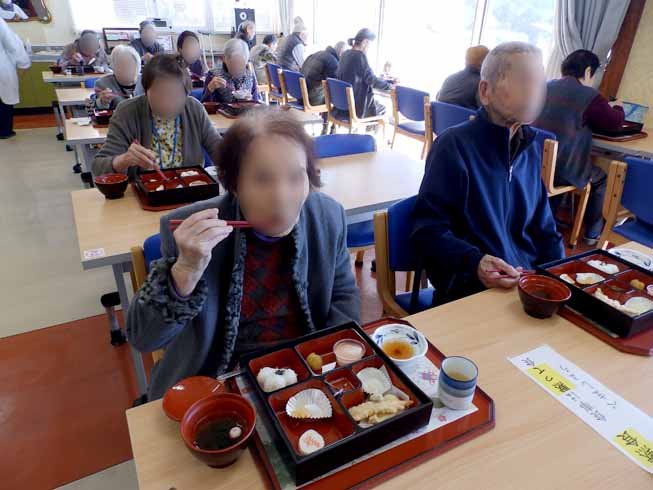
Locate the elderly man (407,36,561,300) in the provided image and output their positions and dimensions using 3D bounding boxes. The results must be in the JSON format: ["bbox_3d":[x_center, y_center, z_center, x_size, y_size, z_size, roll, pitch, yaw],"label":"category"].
[{"bbox_3d":[0.535,0.072,1.332,0.560,1.280,0.680,-9,31,-21],"label":"elderly man"}]

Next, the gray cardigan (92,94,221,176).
[{"bbox_3d":[-0.712,-0.377,1.787,0.520,0.550,0.380,-12,32,-26],"label":"gray cardigan"}]

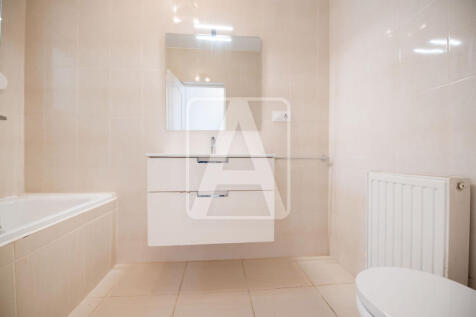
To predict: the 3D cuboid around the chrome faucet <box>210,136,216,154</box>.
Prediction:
[{"bbox_3d":[-0.196,-0.104,1.596,0.044,0.153,0.135,0,0,-5],"label":"chrome faucet"}]

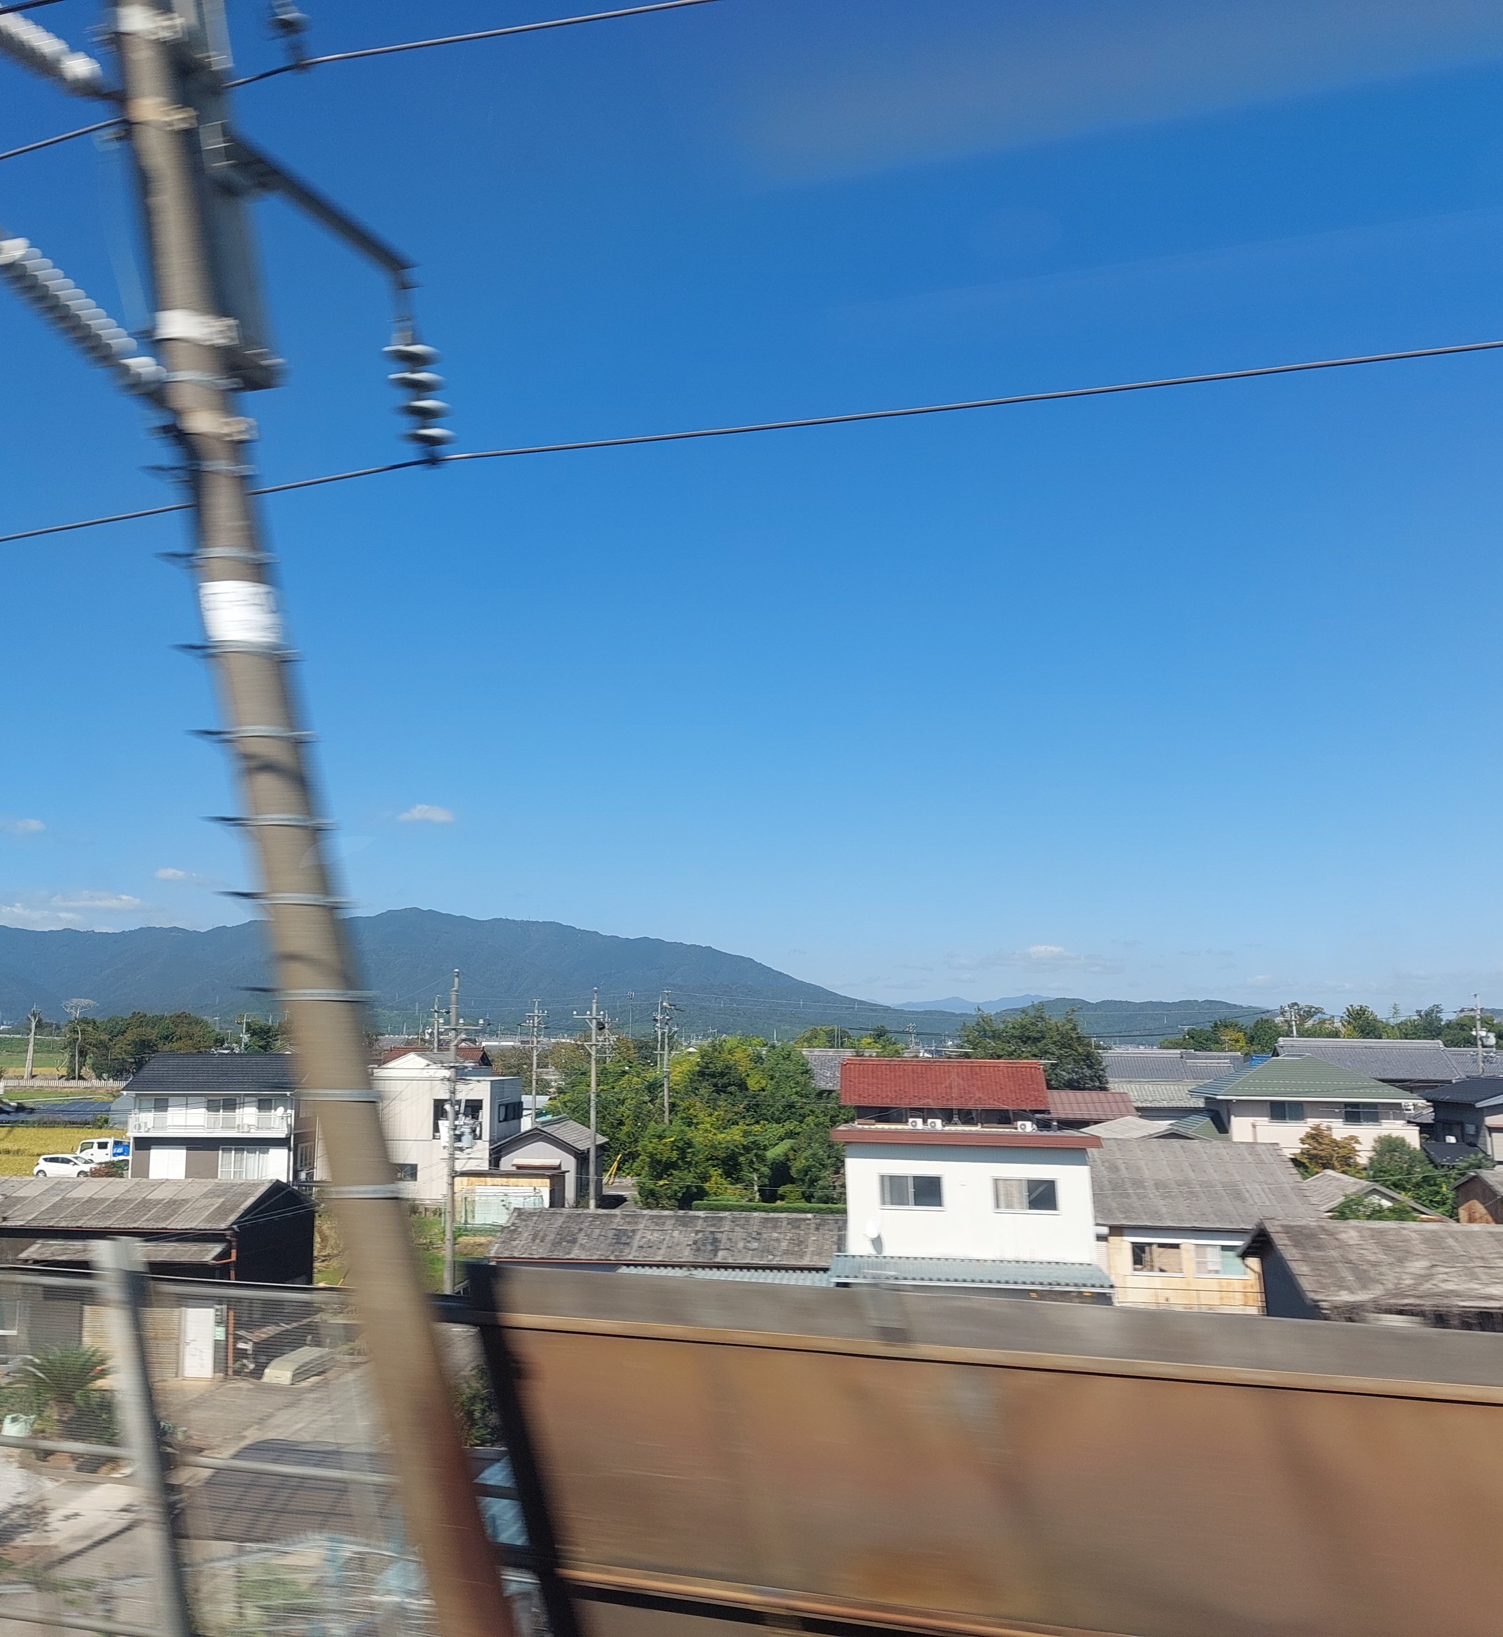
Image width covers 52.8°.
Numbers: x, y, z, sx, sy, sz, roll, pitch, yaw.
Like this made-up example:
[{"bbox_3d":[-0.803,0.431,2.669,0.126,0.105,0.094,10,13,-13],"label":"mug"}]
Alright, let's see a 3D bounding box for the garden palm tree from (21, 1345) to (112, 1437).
[{"bbox_3d":[-15.491,12.958,34.200,2.050,2.050,2.000,1,-8,0],"label":"garden palm tree"}]

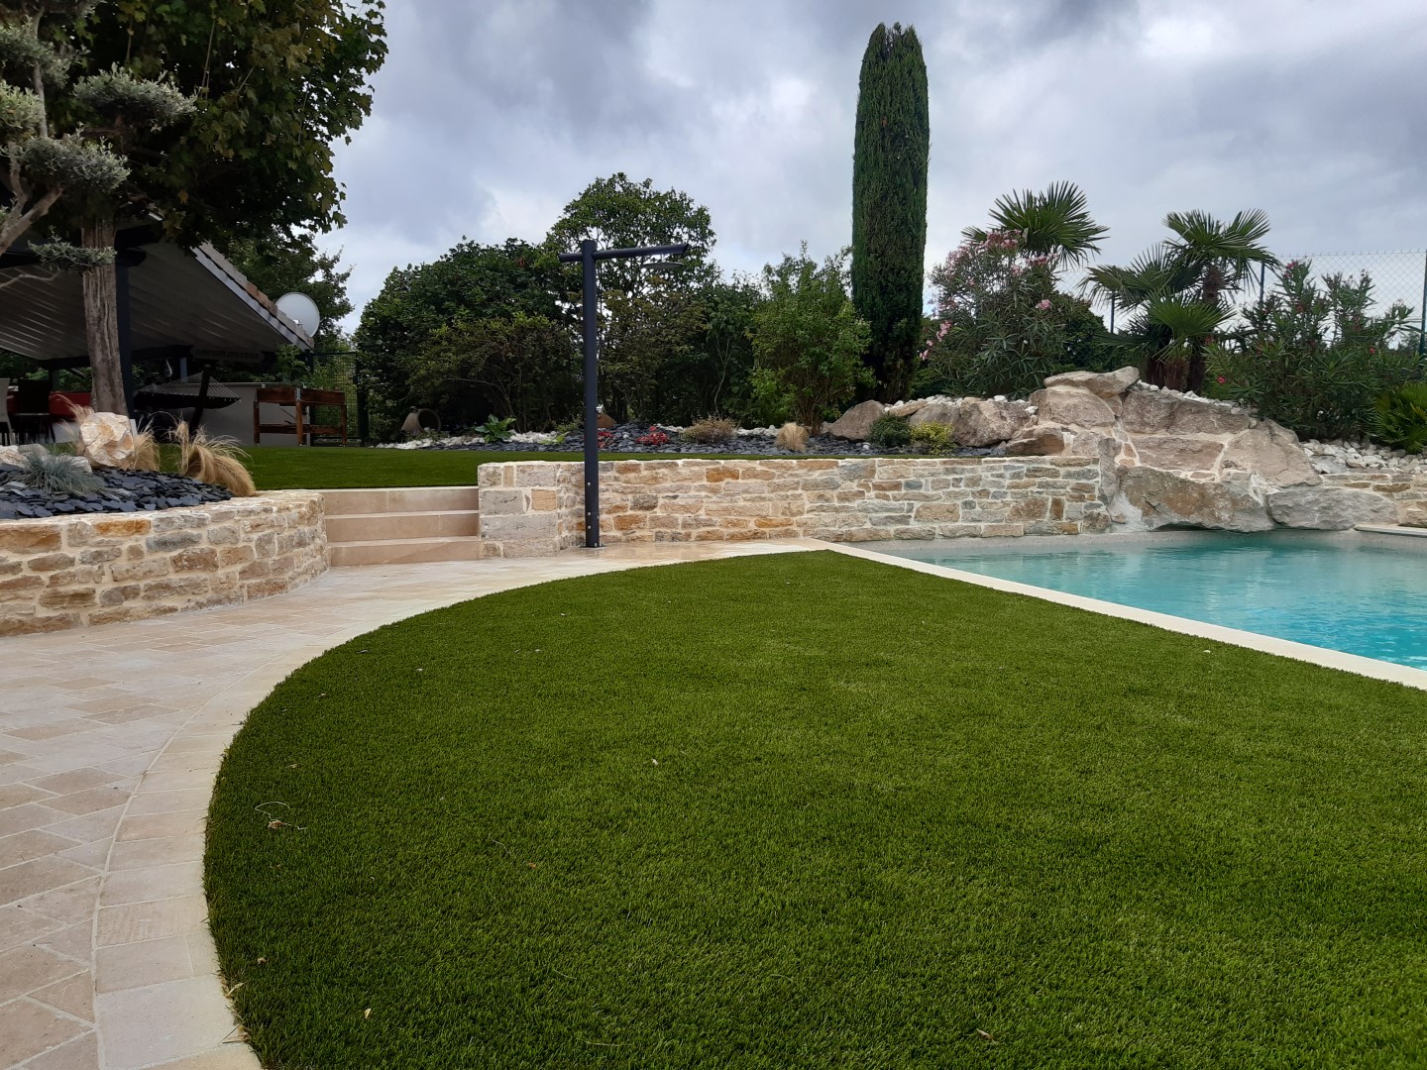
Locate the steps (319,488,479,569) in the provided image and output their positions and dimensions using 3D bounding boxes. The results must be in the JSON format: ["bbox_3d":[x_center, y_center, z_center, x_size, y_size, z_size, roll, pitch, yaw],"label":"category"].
[{"bbox_3d":[-2.340,-0.072,7.980,1.100,0.490,0.950,-2,5,-24],"label":"steps"}]

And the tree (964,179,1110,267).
[{"bbox_3d":[4.081,-3.190,13.600,1.850,2.650,1.800,0,5,0],"label":"tree"}]

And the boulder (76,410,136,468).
[{"bbox_3d":[-4.082,-0.640,7.200,0.400,0.390,0.380,0,5,0],"label":"boulder"}]

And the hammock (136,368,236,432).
[{"bbox_3d":[-7.000,-1.640,13.900,1.250,1.050,3.200,-3,6,-35],"label":"hammock"}]

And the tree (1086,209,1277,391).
[{"bbox_3d":[5.461,-2.724,12.500,2.200,2.200,2.100,0,5,0],"label":"tree"}]

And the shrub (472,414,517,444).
[{"bbox_3d":[-2.841,-1.381,13.900,0.540,0.370,0.500,0,5,0],"label":"shrub"}]

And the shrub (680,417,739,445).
[{"bbox_3d":[-0.047,-1.248,12.900,0.660,0.340,0.600,0,5,0],"label":"shrub"}]

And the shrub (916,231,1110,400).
[{"bbox_3d":[3.547,-2.576,12.700,2.250,2.100,2.000,0,5,0],"label":"shrub"}]

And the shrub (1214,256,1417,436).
[{"bbox_3d":[6.777,-2.070,12.100,2.350,2.050,2.000,0,5,0],"label":"shrub"}]

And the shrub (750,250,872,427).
[{"bbox_3d":[1.227,-2.453,13.400,1.500,2.330,1.400,0,5,0],"label":"shrub"}]

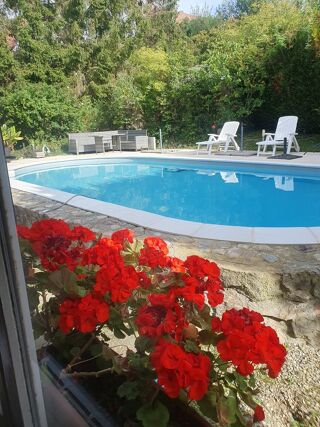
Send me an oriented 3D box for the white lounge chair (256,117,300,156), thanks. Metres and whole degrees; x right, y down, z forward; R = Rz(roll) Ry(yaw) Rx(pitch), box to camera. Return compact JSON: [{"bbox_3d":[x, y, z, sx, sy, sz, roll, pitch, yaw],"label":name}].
[{"bbox_3d":[3.168,-2.091,8.604,0.690,0.984,1.488,10,19,41],"label":"white lounge chair"}]

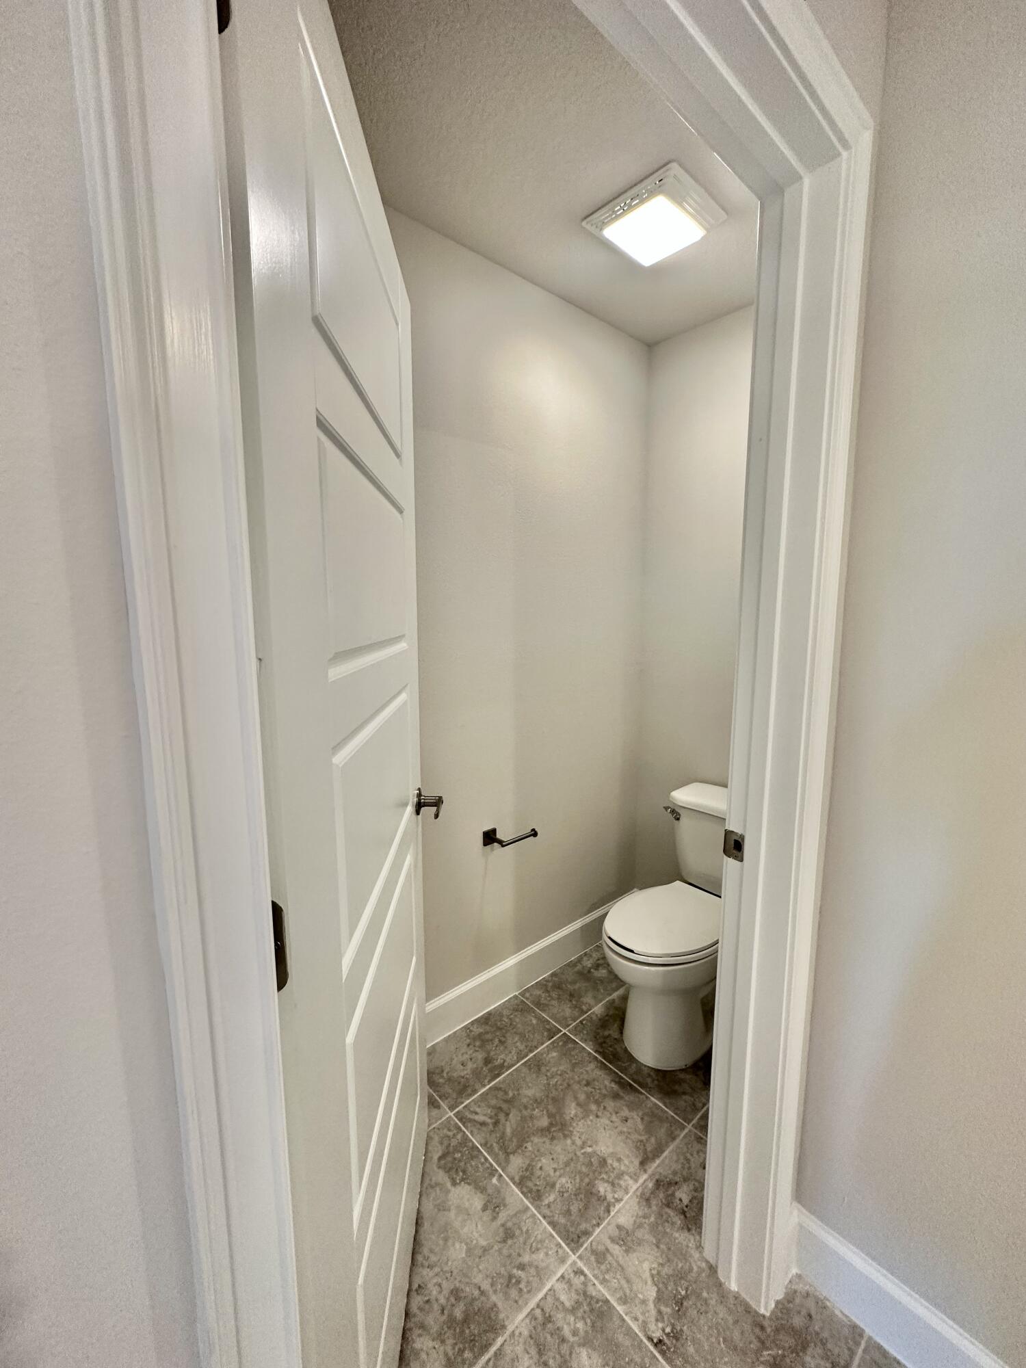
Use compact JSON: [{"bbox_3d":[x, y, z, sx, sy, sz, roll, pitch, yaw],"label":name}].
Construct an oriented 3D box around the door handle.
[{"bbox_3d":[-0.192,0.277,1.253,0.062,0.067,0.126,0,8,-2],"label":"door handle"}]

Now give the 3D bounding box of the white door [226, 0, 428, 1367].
[{"bbox_3d":[-0.229,0.239,0.916,0.040,2.032,0.848,0,8,-2],"label":"white door"}]

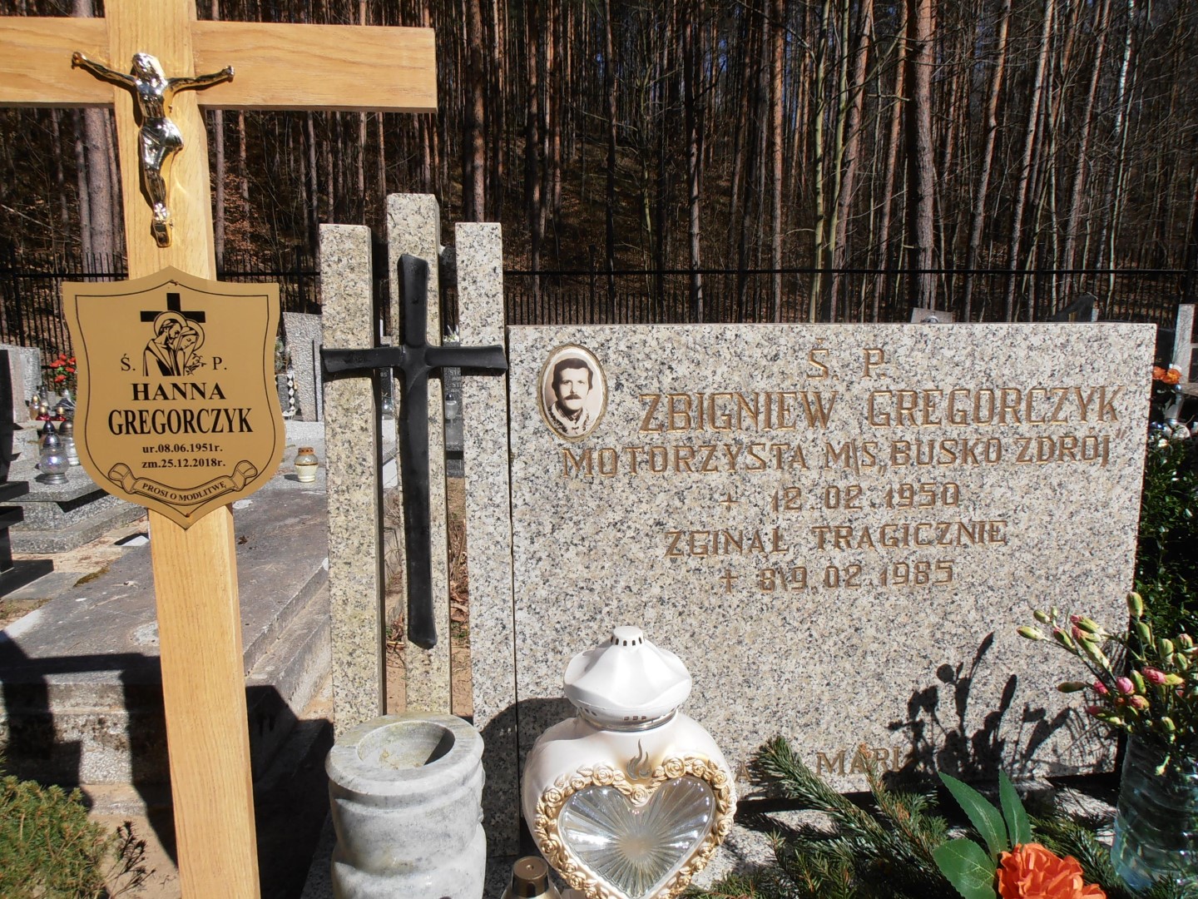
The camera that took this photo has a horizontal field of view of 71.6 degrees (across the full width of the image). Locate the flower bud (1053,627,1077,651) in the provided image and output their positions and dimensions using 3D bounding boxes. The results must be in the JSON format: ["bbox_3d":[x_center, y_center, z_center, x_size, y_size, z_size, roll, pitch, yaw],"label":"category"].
[{"bbox_3d":[0.539,0.219,0.959,0.012,0.033,0.012,-45,17,0],"label":"flower bud"}]

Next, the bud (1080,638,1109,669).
[{"bbox_3d":[0.577,0.236,0.966,0.014,0.049,0.014,-42,17,0],"label":"bud"}]

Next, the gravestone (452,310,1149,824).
[{"bbox_3d":[0.305,0.148,1.113,0.834,0.622,0.080,-1,8,-7],"label":"gravestone"}]

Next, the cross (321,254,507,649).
[{"bbox_3d":[-0.212,0.011,0.975,0.210,0.466,0.035,-1,8,-7],"label":"cross"}]

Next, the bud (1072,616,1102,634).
[{"bbox_3d":[0.565,0.203,0.960,0.037,0.013,0.013,24,0,-17],"label":"bud"}]

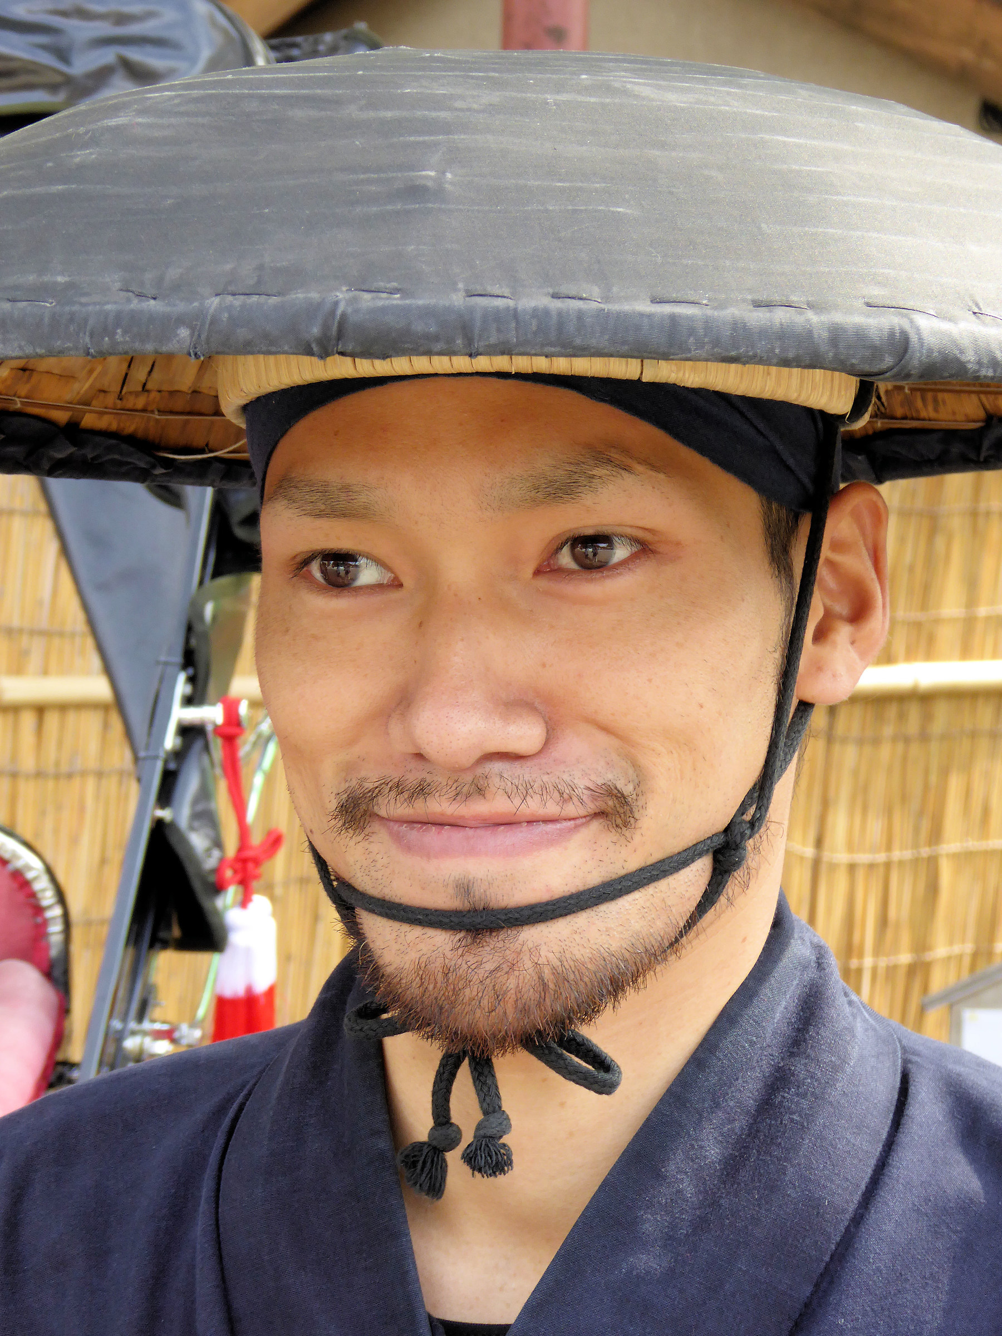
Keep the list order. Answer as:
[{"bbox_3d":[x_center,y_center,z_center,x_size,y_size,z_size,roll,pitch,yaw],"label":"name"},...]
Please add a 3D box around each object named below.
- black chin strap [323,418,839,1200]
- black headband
[{"bbox_3d":[0.007,0.032,0.945,0.152,0.213,0.128,4,9,17],"label":"black chin strap"},{"bbox_3d":[0.015,-0.070,0.966,0.164,0.070,0.195,2,2,17],"label":"black headband"}]

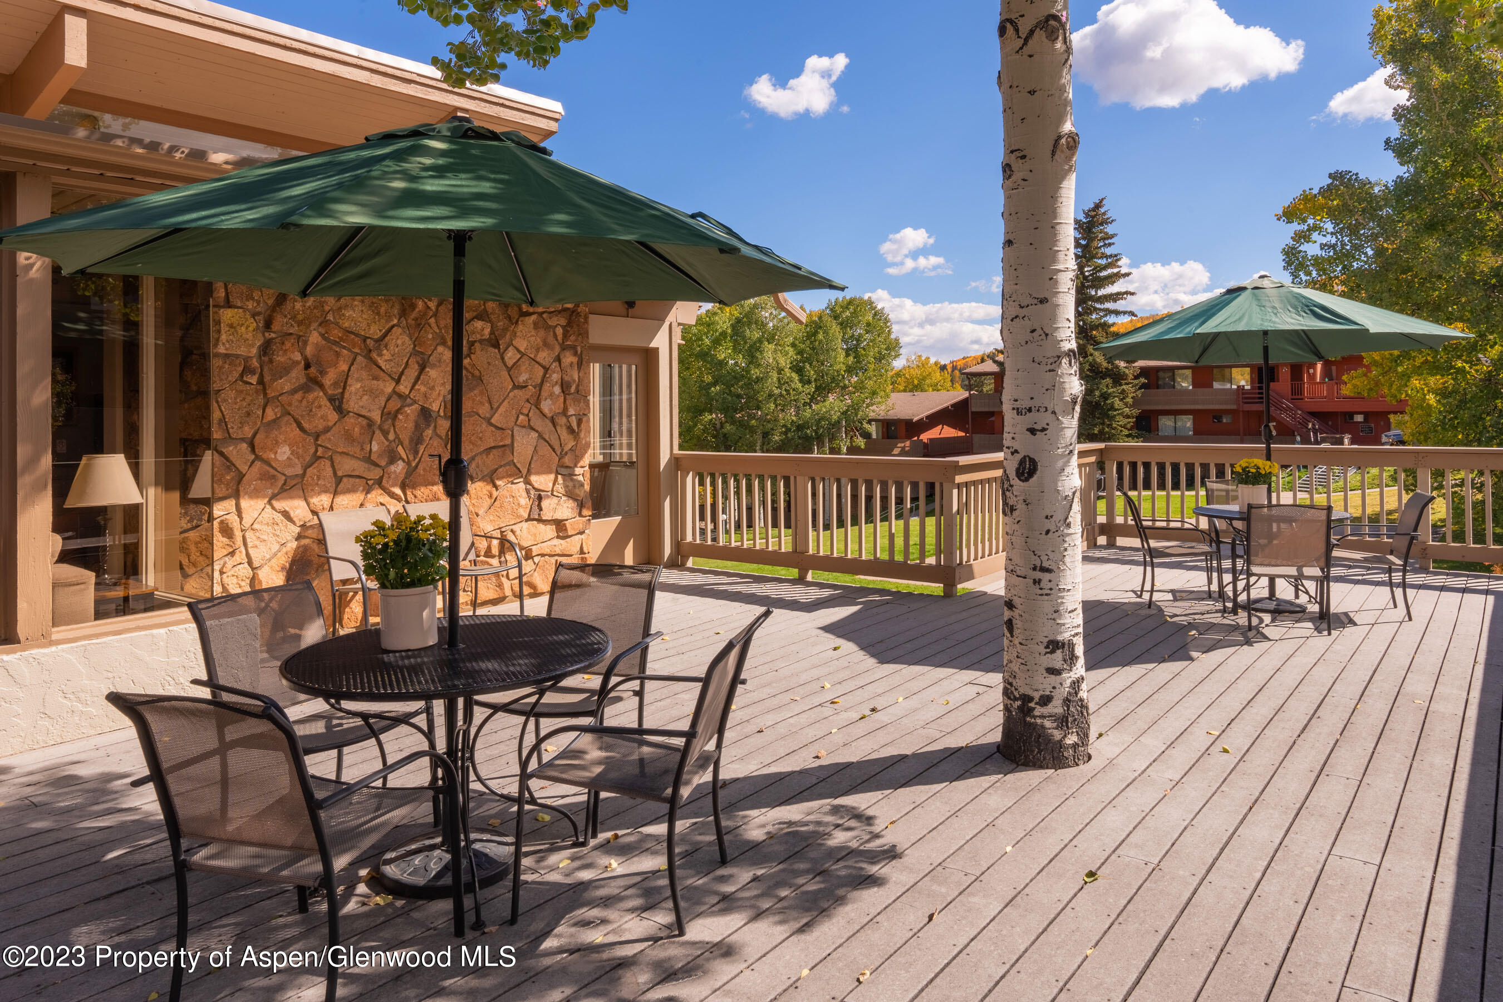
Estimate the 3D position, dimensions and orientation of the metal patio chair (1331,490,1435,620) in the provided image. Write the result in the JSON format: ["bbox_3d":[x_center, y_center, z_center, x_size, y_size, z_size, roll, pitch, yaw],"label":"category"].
[{"bbox_3d":[4.528,0.374,6.990,0.700,0.859,0.568,2,5,23],"label":"metal patio chair"}]

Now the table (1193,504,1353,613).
[{"bbox_3d":[3.826,0.437,7.068,1.029,0.717,1.029,0,4,0],"label":"table"}]

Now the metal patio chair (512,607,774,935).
[{"bbox_3d":[-0.314,0.798,3.022,0.700,0.859,0.568,1,4,13],"label":"metal patio chair"}]

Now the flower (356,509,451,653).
[{"bbox_3d":[-1.182,0.258,3.250,0.315,0.450,0.315,0,4,0],"label":"flower"}]

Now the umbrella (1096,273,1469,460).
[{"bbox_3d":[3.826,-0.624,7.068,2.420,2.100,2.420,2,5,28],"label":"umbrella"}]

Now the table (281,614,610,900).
[{"bbox_3d":[-0.982,0.853,3.173,1.029,0.717,1.029,0,4,0],"label":"table"}]

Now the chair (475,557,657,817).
[{"bbox_3d":[-0.708,0.716,3.791,0.568,0.859,0.700,1,4,18],"label":"chair"}]

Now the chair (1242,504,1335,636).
[{"bbox_3d":[3.619,0.425,6.517,0.568,0.859,0.700,2,5,22],"label":"chair"}]

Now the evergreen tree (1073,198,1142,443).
[{"bbox_3d":[16.410,-7.647,47.000,6.000,14.400,6.000,0,4,0],"label":"evergreen tree"}]

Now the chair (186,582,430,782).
[{"bbox_3d":[-1.551,0.759,3.386,0.700,0.859,0.568,2,5,28],"label":"chair"}]

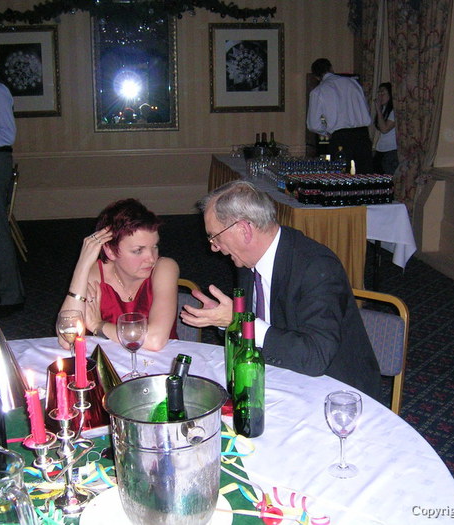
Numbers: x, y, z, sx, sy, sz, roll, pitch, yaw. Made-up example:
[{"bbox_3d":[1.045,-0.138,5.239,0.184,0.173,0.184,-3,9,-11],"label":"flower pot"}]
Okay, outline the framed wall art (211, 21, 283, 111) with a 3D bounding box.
[{"bbox_3d":[0.246,-2.331,8.521,0.904,1.031,0.040,-3,14,-7],"label":"framed wall art"}]

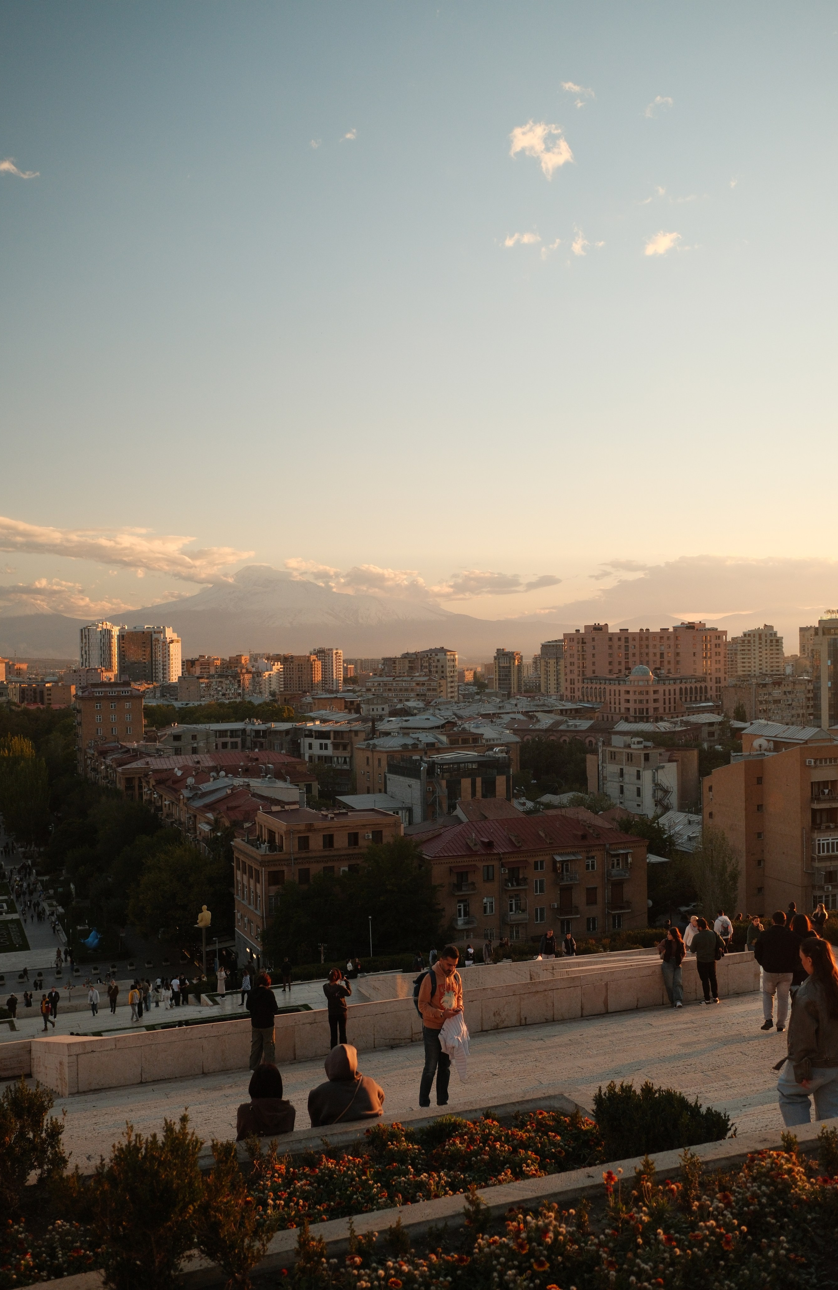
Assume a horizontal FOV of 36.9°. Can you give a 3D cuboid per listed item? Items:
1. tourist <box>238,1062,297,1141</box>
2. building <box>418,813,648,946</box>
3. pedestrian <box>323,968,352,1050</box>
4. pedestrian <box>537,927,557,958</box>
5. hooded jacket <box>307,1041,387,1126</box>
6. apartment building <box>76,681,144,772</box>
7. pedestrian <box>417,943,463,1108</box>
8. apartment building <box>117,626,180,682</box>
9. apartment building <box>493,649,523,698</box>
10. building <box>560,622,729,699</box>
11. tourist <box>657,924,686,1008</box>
[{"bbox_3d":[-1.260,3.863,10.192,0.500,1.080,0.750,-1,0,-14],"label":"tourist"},{"bbox_3d":[9.838,24.826,130.372,24.505,13.400,13.282,-1,0,-23],"label":"building"},{"bbox_3d":[-1.440,6.569,22.297,0.520,1.650,0.420,-1,0,14],"label":"pedestrian"},{"bbox_3d":[3.973,9.585,38.497,0.550,1.750,0.380,-1,0,6],"label":"pedestrian"},{"bbox_3d":[-0.559,3.404,9.599,0.600,0.720,0.480,-1,0,-9],"label":"hooded jacket"},{"bbox_3d":[-81.647,25.631,329.913,15.200,32.000,15.000,-1,0,-25],"label":"apartment building"},{"bbox_3d":[0.221,3.978,12.997,0.500,1.740,0.380,-1,0,-37],"label":"pedestrian"},{"bbox_3d":[-217.419,16.441,1015.863,45.000,62.000,19.000,-1,0,18],"label":"apartment building"},{"bbox_3d":[71.473,26.727,1012.079,19.000,46.000,18.000,-1,0,25],"label":"apartment building"},{"bbox_3d":[93.399,12.958,519.180,65.000,42.000,25.000,-1,0,9],"label":"building"},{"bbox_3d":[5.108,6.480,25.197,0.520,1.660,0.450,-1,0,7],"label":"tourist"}]

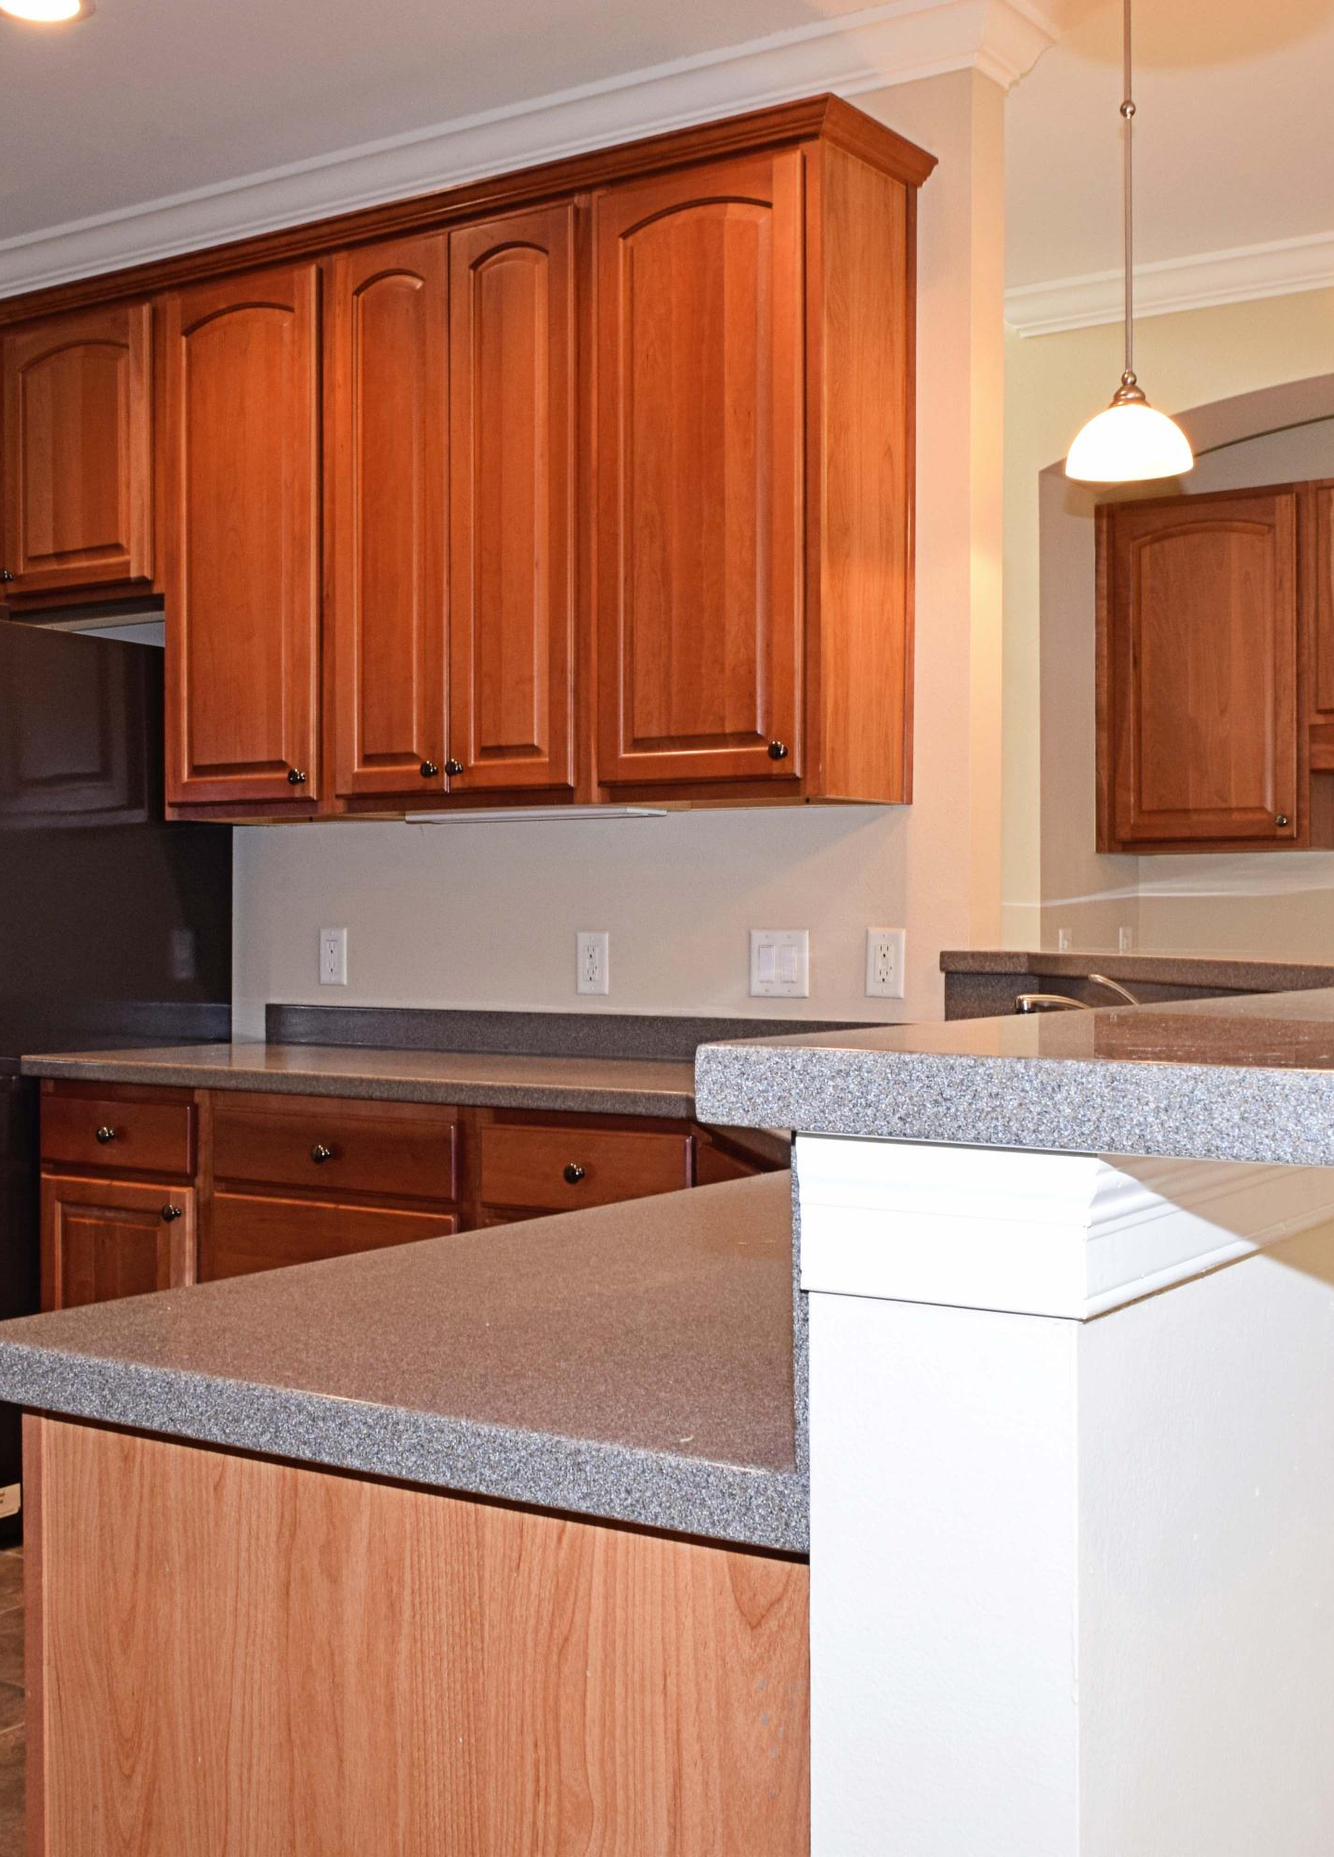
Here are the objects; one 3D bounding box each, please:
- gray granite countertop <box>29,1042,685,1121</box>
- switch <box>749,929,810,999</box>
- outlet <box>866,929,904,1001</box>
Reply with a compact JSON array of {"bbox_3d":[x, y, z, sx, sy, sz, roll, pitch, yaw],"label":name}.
[{"bbox_3d":[-0.418,0.272,3.828,1.570,0.038,0.612,0,1,34],"label":"gray granite countertop"},{"bbox_3d":[0.204,0.065,3.775,0.120,0.119,0.008,0,1,34],"label":"switch"},{"bbox_3d":[0.384,0.062,3.656,0.073,0.118,0.008,0,1,34],"label":"outlet"}]

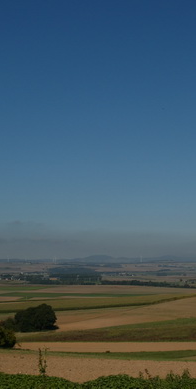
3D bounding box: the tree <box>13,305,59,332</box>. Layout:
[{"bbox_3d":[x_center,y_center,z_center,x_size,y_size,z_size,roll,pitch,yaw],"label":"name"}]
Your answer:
[{"bbox_3d":[-18.028,35.767,190.000,12.400,8.200,10.000,0,-5,0],"label":"tree"}]

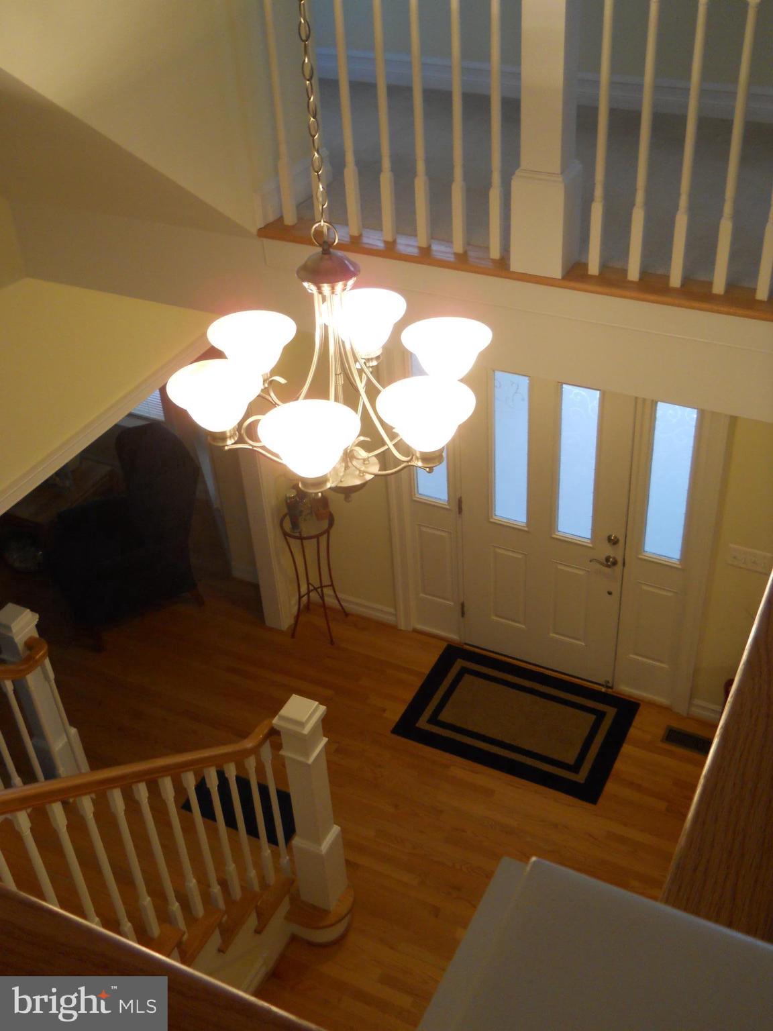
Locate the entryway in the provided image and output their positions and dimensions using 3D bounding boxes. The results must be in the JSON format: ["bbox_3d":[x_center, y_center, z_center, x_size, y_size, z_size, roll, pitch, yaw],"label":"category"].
[{"bbox_3d":[0.804,0.033,5.751,1.780,2.140,0.130,15,42,23],"label":"entryway"}]

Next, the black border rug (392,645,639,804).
[{"bbox_3d":[0.717,1.120,6.106,1.175,0.010,0.738,15,42,23],"label":"black border rug"}]

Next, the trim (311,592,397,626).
[{"bbox_3d":[-0.216,0.554,6.839,0.630,0.125,0.022,15,42,23],"label":"trim"}]

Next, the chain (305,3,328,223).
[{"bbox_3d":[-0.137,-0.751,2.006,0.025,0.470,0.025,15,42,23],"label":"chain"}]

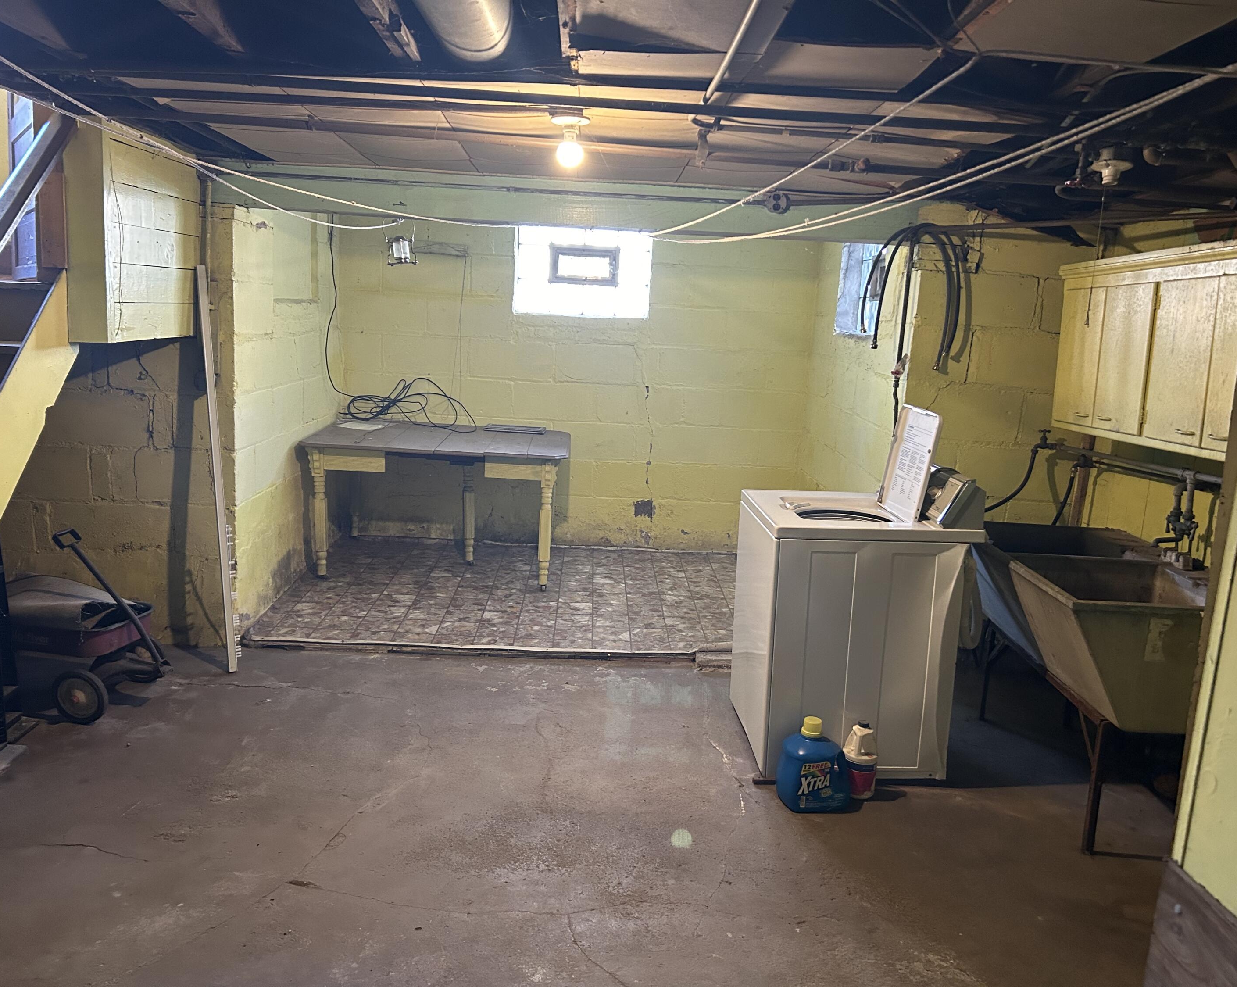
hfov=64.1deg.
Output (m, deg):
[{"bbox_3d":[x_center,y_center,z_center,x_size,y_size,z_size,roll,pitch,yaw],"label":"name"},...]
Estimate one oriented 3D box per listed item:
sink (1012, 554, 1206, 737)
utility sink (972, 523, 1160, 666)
[{"bbox_3d":[1.617,0.465,3.149,0.640,0.390,0.590,3,10,1],"label":"sink"},{"bbox_3d":[1.638,0.364,3.701,0.640,0.390,0.580,3,10,1],"label":"utility sink"}]

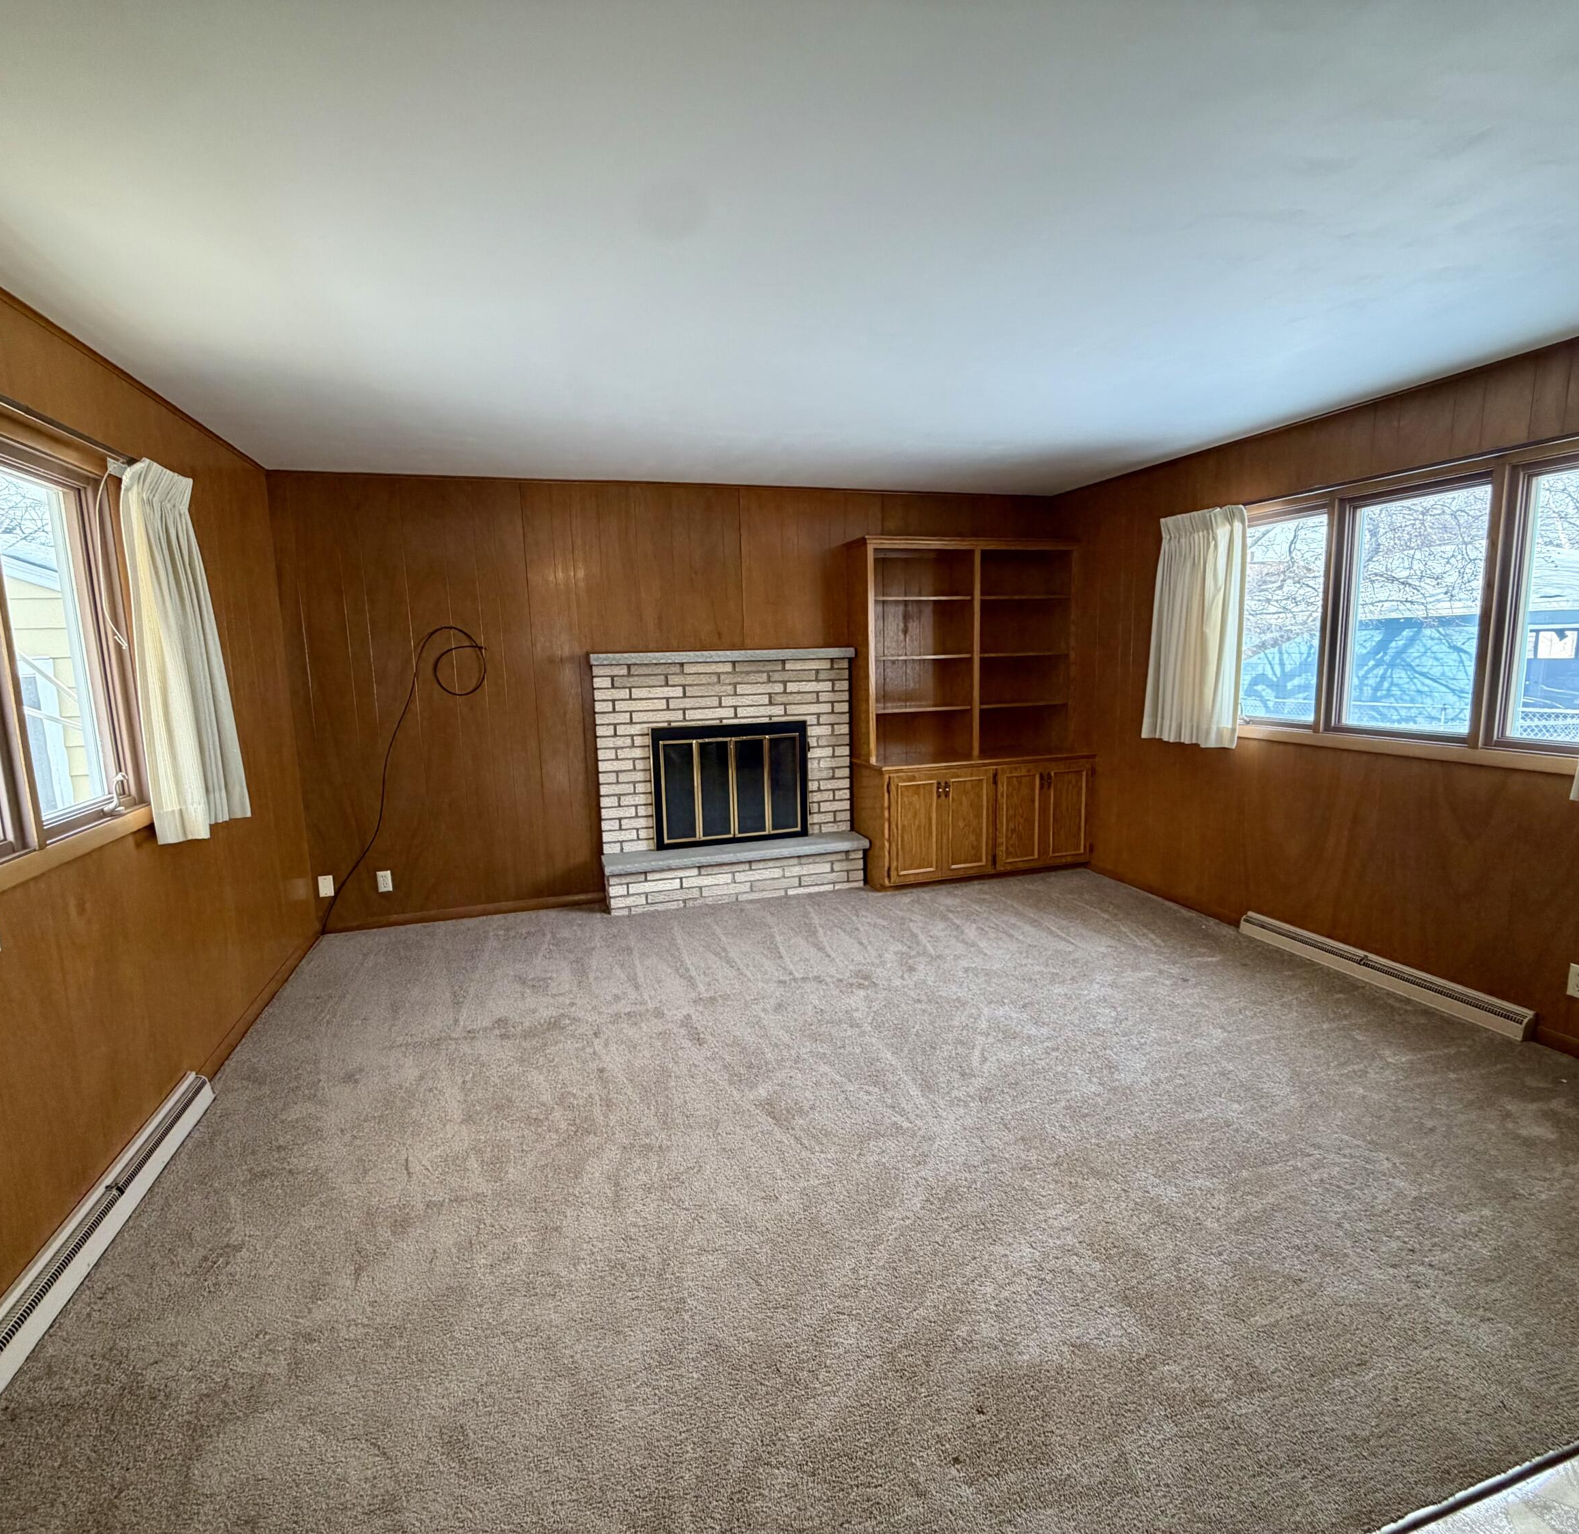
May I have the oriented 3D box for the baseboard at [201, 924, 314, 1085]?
[{"bbox_3d":[-2.312,0.999,3.680,0.016,0.068,1.745,-4,9,-17],"label":"baseboard"}]

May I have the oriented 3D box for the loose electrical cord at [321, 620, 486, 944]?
[{"bbox_3d":[-2.107,0.070,4.523,0.955,1.638,0.050,-4,9,-17],"label":"loose electrical cord"}]

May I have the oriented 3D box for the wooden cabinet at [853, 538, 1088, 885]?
[{"bbox_3d":[1.162,-0.360,5.264,1.445,2.118,0.455,-4,9,-17],"label":"wooden cabinet"}]

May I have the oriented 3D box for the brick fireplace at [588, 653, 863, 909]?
[{"bbox_3d":[-0.319,0.053,4.933,1.600,1.474,0.315,-4,9,-17],"label":"brick fireplace"}]

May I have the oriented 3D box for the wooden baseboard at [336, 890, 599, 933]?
[{"bbox_3d":[-1.833,0.835,4.731,1.535,0.066,0.015,-4,9,-17],"label":"wooden baseboard"}]

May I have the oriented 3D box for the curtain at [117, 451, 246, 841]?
[{"bbox_3d":[-2.098,-0.383,2.869,0.110,1.250,0.630,-4,9,-17],"label":"curtain"}]

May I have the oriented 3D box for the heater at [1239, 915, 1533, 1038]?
[{"bbox_3d":[2.484,0.861,3.590,0.069,0.110,1.260,-4,9,-17],"label":"heater"}]

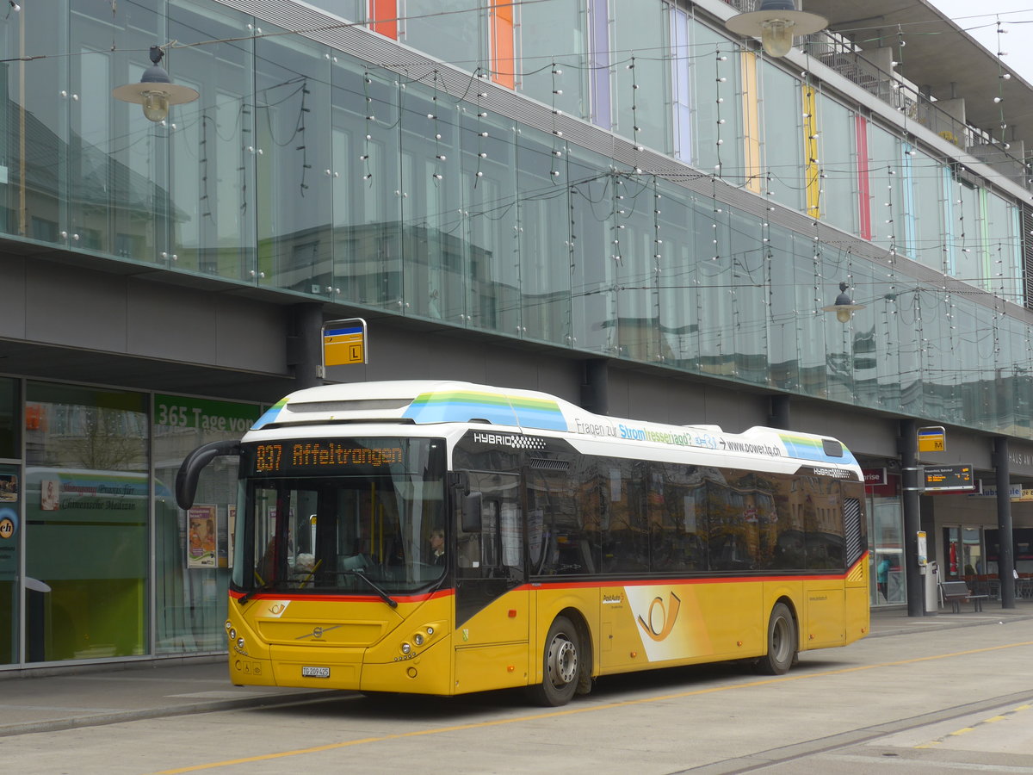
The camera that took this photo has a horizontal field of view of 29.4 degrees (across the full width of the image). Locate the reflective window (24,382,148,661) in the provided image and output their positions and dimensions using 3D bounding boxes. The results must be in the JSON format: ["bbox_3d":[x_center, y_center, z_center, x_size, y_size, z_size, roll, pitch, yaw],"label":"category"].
[{"bbox_3d":[-5.553,1.751,25.660,0.100,3.535,2.371,-4,-6,29],"label":"reflective window"}]

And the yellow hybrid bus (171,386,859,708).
[{"bbox_3d":[1.063,1.998,24.649,2.780,3.380,12.280,-2,-5,30],"label":"yellow hybrid bus"}]

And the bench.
[{"bbox_3d":[11.491,5.366,50.413,0.620,0.800,2.000,-4,-6,29],"label":"bench"}]

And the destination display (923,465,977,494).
[{"bbox_3d":[10.282,2.135,46.665,1.230,0.620,0.200,-4,-6,29],"label":"destination display"}]

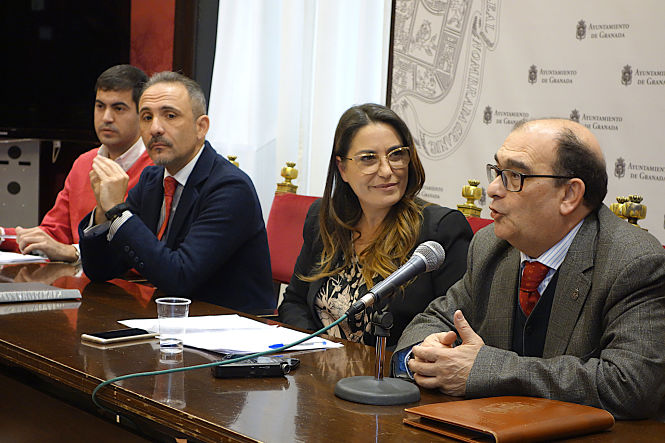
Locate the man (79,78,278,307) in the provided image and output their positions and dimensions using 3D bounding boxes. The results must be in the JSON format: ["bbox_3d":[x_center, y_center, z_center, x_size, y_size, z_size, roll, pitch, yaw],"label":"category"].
[{"bbox_3d":[-0.470,0.266,3.465,0.740,1.310,0.540,-2,8,-41],"label":"man"}]

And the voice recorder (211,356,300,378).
[{"bbox_3d":[-0.143,0.270,2.474,0.156,0.025,0.064,1,6,-15],"label":"voice recorder"}]

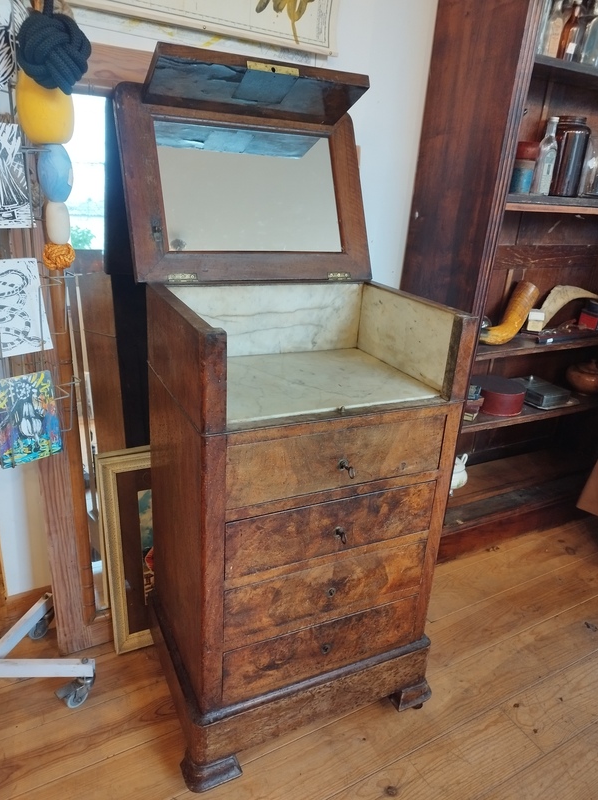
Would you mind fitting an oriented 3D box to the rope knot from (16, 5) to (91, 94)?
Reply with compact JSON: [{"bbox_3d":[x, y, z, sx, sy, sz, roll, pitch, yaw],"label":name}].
[{"bbox_3d":[-0.388,-0.552,0.877,0.112,0.115,0.112,-6,22,-25],"label":"rope knot"}]

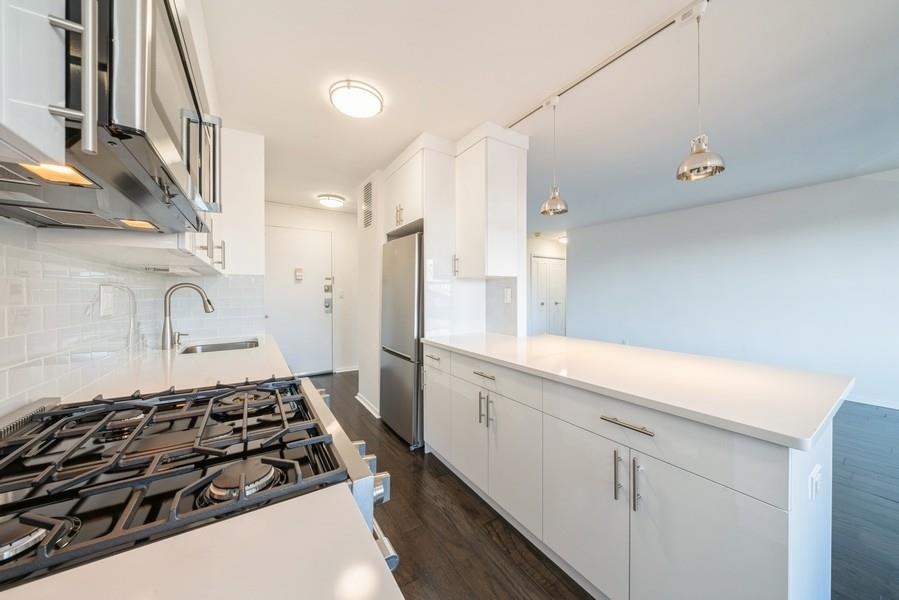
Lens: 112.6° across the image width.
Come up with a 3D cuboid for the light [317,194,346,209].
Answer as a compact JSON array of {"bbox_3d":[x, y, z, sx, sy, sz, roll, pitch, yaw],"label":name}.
[{"bbox_3d":[-1.483,-1.271,3.817,0.344,0.076,0.344,-1,1,-33],"label":"light"}]

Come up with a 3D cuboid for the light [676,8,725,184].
[{"bbox_3d":[1.064,-0.886,1.273,0.160,0.700,0.160,-1,1,-33],"label":"light"}]

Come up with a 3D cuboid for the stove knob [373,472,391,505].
[{"bbox_3d":[-0.151,0.390,0.622,0.050,0.058,0.040,-1,1,-33],"label":"stove knob"}]

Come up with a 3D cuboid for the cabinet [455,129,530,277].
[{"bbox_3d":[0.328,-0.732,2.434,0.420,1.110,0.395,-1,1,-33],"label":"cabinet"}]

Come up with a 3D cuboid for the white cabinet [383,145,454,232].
[{"bbox_3d":[-0.172,-0.971,2.836,0.600,0.645,0.840,-1,1,-33],"label":"white cabinet"}]

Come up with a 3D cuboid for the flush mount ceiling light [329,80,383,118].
[{"bbox_3d":[-0.574,-1.241,1.875,0.326,0.068,0.326,0,1,0],"label":"flush mount ceiling light"}]

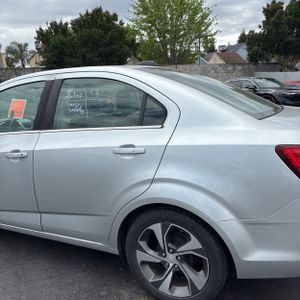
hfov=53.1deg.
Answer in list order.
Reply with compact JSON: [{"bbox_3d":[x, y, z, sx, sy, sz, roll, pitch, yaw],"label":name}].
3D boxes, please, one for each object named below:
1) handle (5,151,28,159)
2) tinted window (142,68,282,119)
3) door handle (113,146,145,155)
[{"bbox_3d":[-0.937,0.034,2.121,0.197,0.034,0.045,0,10,24],"label":"handle"},{"bbox_3d":[0.539,-0.480,2.293,0.890,0.130,1.200,26,20,18],"label":"tinted window"},{"bbox_3d":[-0.120,0.006,1.744,0.197,0.034,0.045,-2,10,25],"label":"door handle"}]

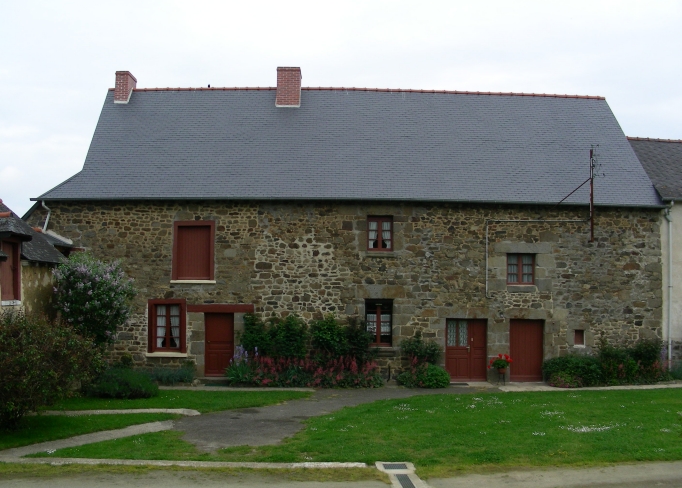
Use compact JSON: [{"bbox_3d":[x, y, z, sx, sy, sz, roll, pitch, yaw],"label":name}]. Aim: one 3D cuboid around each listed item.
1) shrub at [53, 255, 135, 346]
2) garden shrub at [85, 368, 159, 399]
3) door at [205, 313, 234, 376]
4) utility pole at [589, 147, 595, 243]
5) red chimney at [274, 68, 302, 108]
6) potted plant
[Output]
[{"bbox_3d":[-6.873,2.142,20.965,2.285,3.792,2.200,1,-3,-1],"label":"shrub"},{"bbox_3d":[-6.064,3.847,20.690,2.036,0.781,1.500,1,-3,-1],"label":"garden shrub"},{"bbox_3d":[-3.702,3.072,22.864,0.912,1.954,0.100,1,-3,-1],"label":"door"},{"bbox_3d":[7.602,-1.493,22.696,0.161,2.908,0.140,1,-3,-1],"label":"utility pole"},{"bbox_3d":[-1.817,-5.399,26.417,0.821,1.370,1.100,1,-3,-1],"label":"red chimney"},{"bbox_3d":[4.747,3.573,22.254,0.700,0.546,0.580,1,-3,-1],"label":"potted plant"}]

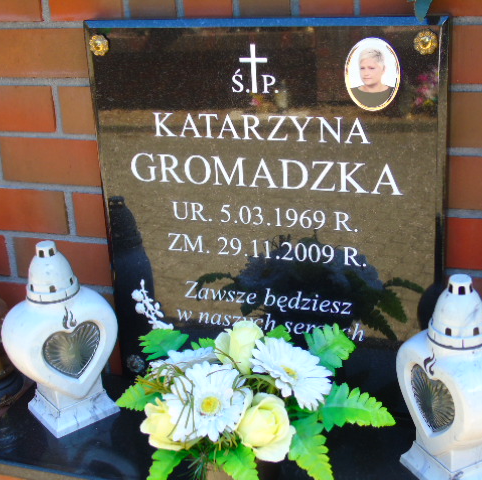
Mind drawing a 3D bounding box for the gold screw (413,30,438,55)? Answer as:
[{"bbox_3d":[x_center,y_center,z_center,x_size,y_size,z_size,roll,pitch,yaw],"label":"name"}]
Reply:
[{"bbox_3d":[0.207,-0.222,0.956,0.028,0.028,0.011,5,21,20],"label":"gold screw"}]

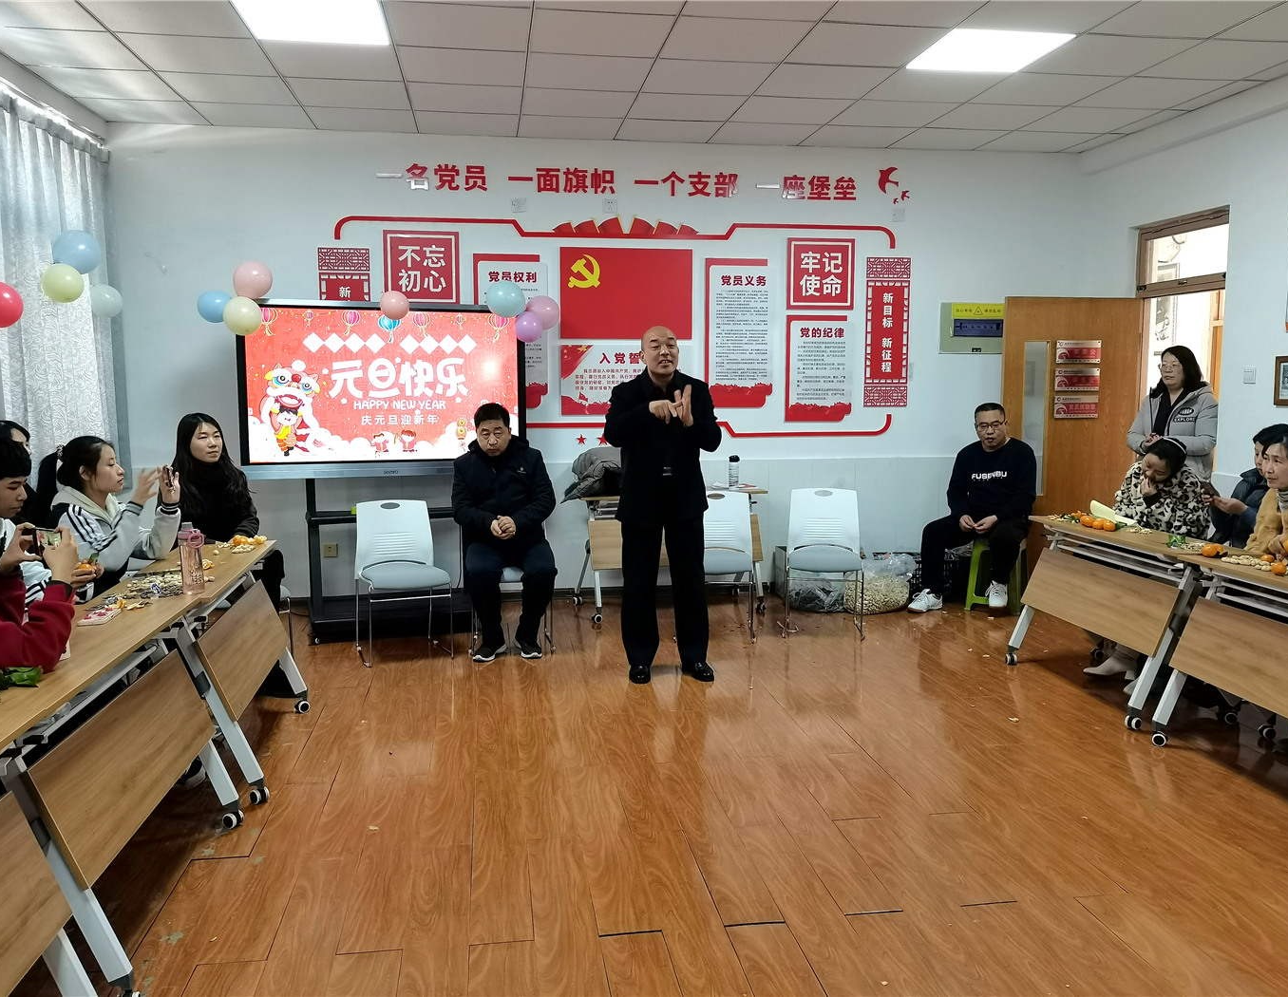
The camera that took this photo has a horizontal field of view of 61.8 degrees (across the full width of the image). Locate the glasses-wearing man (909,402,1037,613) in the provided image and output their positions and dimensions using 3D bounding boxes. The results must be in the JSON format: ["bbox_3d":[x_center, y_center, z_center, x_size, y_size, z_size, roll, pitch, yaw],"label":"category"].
[{"bbox_3d":[2.050,0.051,6.680,0.699,1.289,0.593,3,7,22],"label":"glasses-wearing man"}]

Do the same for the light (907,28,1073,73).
[{"bbox_3d":[1.589,-2.068,4.962,0.590,0.030,0.590,-1,7,-8],"label":"light"}]

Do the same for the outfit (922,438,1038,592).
[{"bbox_3d":[2.097,0.111,6.776,0.620,0.990,0.540,3,7,22],"label":"outfit"}]

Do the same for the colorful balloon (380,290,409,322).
[{"bbox_3d":[-1.327,-1.027,5.731,0.158,0.160,0.158,-2,7,-17],"label":"colorful balloon"}]

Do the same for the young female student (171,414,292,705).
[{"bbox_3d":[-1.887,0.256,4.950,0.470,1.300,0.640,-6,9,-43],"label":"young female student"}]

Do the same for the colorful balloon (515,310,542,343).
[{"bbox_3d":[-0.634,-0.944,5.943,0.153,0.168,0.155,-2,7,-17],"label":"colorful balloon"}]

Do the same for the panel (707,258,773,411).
[{"bbox_3d":[0.619,-1.080,7.008,0.440,0.965,0.025,-1,7,-8],"label":"panel"}]

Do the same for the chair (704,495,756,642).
[{"bbox_3d":[0.400,0.368,6.114,0.470,0.790,0.560,0,6,3],"label":"chair"}]

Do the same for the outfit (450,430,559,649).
[{"bbox_3d":[-0.743,0.217,5.743,0.560,1.080,0.620,-1,6,-5],"label":"outfit"}]

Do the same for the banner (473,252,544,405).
[{"bbox_3d":[-0.860,-1.062,6.864,0.457,0.977,0.025,-1,6,-8],"label":"banner"}]

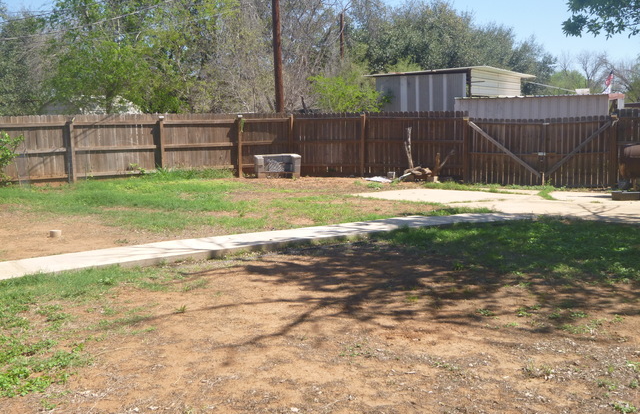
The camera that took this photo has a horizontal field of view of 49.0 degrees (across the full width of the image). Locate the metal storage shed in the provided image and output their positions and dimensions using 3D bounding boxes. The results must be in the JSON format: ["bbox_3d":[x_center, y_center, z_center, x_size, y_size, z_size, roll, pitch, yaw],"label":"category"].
[{"bbox_3d":[5.971,-4.189,30.542,4.600,3.348,8.900,4,10,28],"label":"metal storage shed"}]

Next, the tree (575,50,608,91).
[{"bbox_3d":[24.623,-10.997,64.118,2.989,6.638,2.989,-1,8,0],"label":"tree"}]

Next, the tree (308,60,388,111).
[{"bbox_3d":[0.989,-3.415,25.072,2.672,3.514,2.672,-1,8,0],"label":"tree"}]

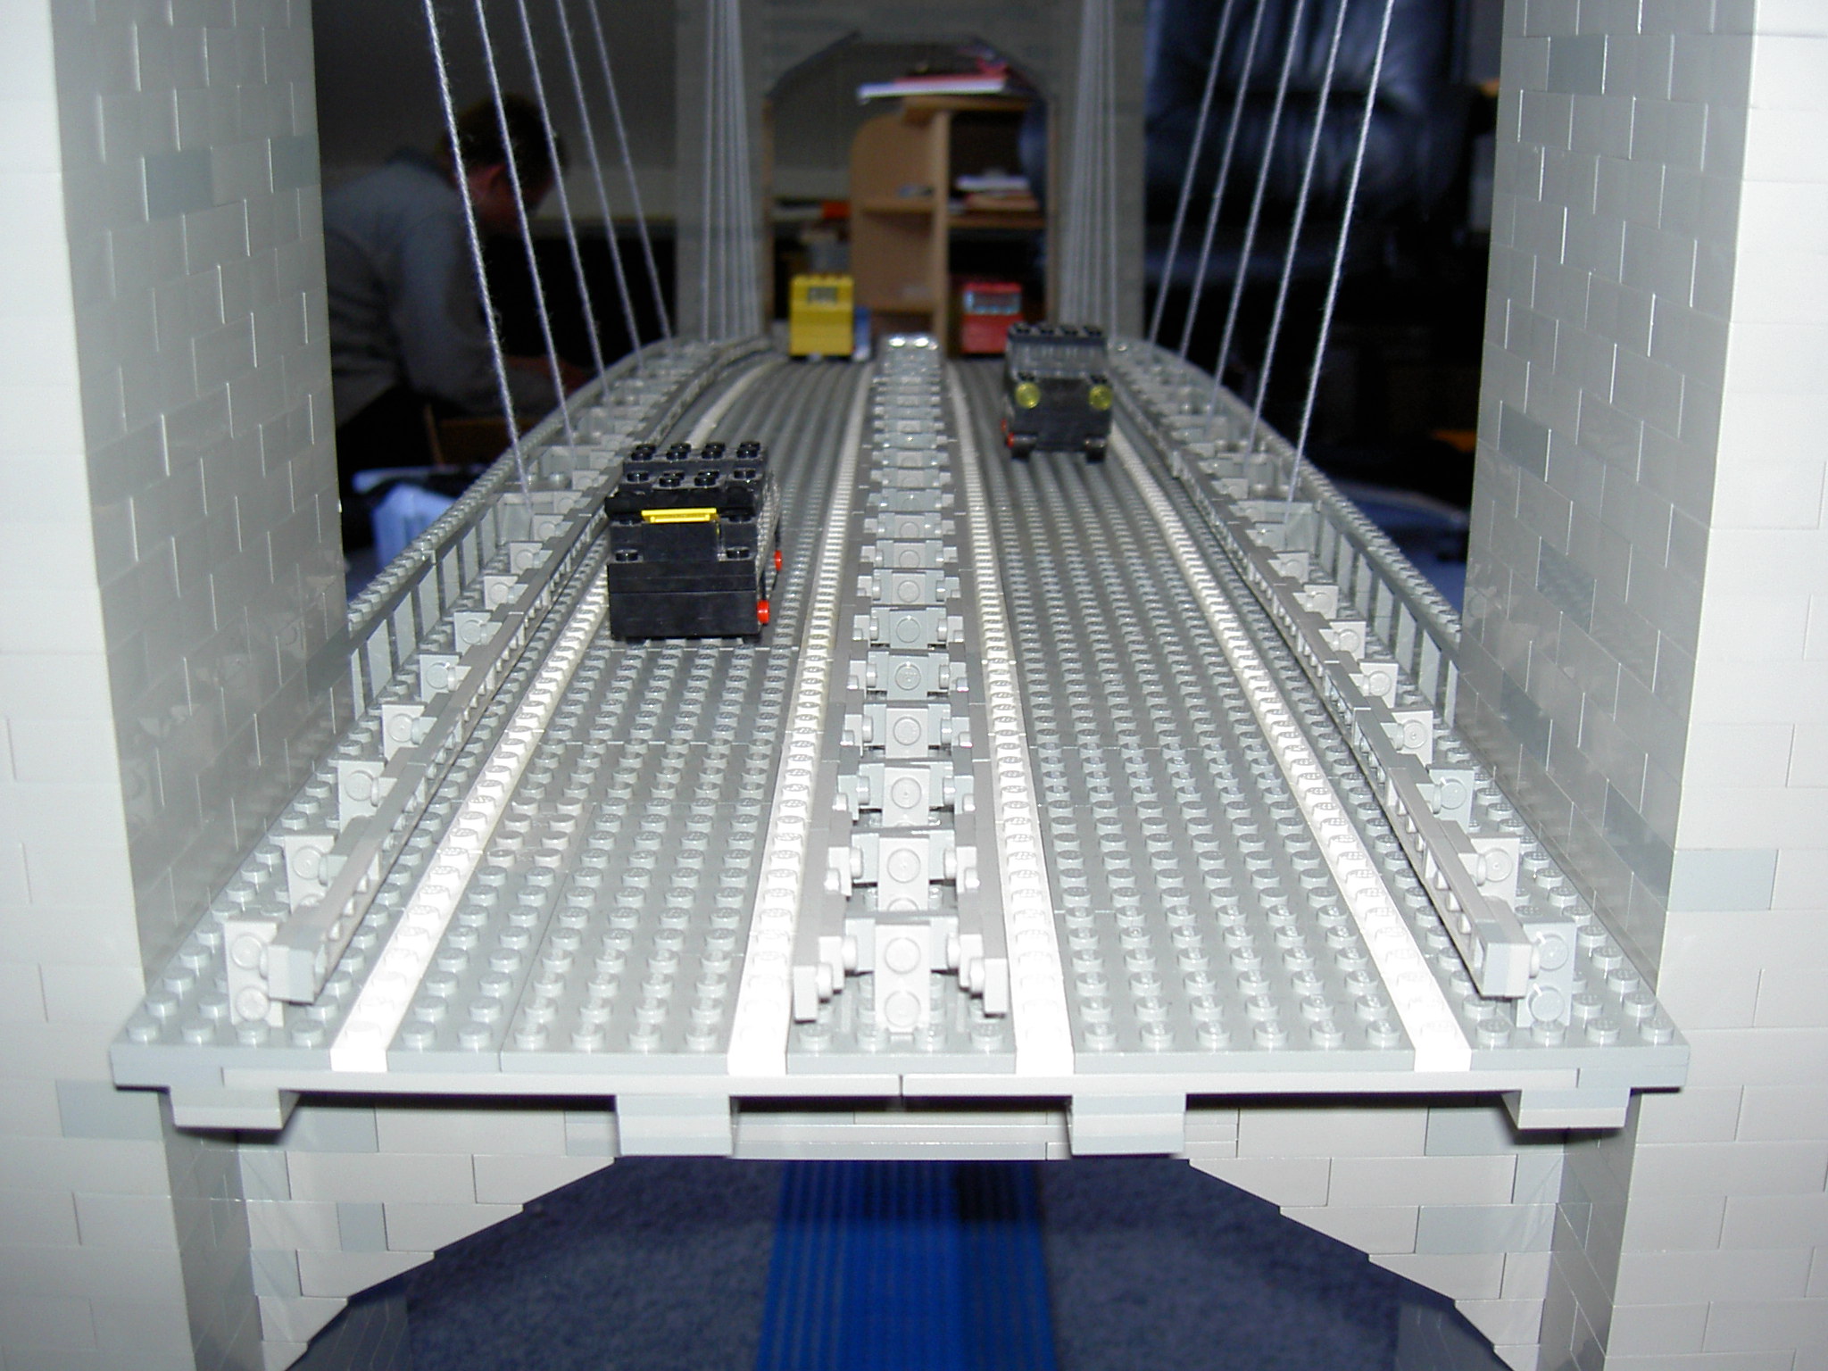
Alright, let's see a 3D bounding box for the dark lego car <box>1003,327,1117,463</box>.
[{"bbox_3d":[0.048,-0.101,0.705,0.036,0.040,0.075,0,15,0],"label":"dark lego car"}]

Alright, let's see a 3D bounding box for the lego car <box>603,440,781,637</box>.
[{"bbox_3d":[-0.050,-0.036,0.476,0.036,0.040,0.075,0,16,0],"label":"lego car"}]

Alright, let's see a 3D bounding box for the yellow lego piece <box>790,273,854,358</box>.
[{"bbox_3d":[-0.046,-0.194,1.079,0.036,0.043,0.078,0,11,0],"label":"yellow lego piece"}]

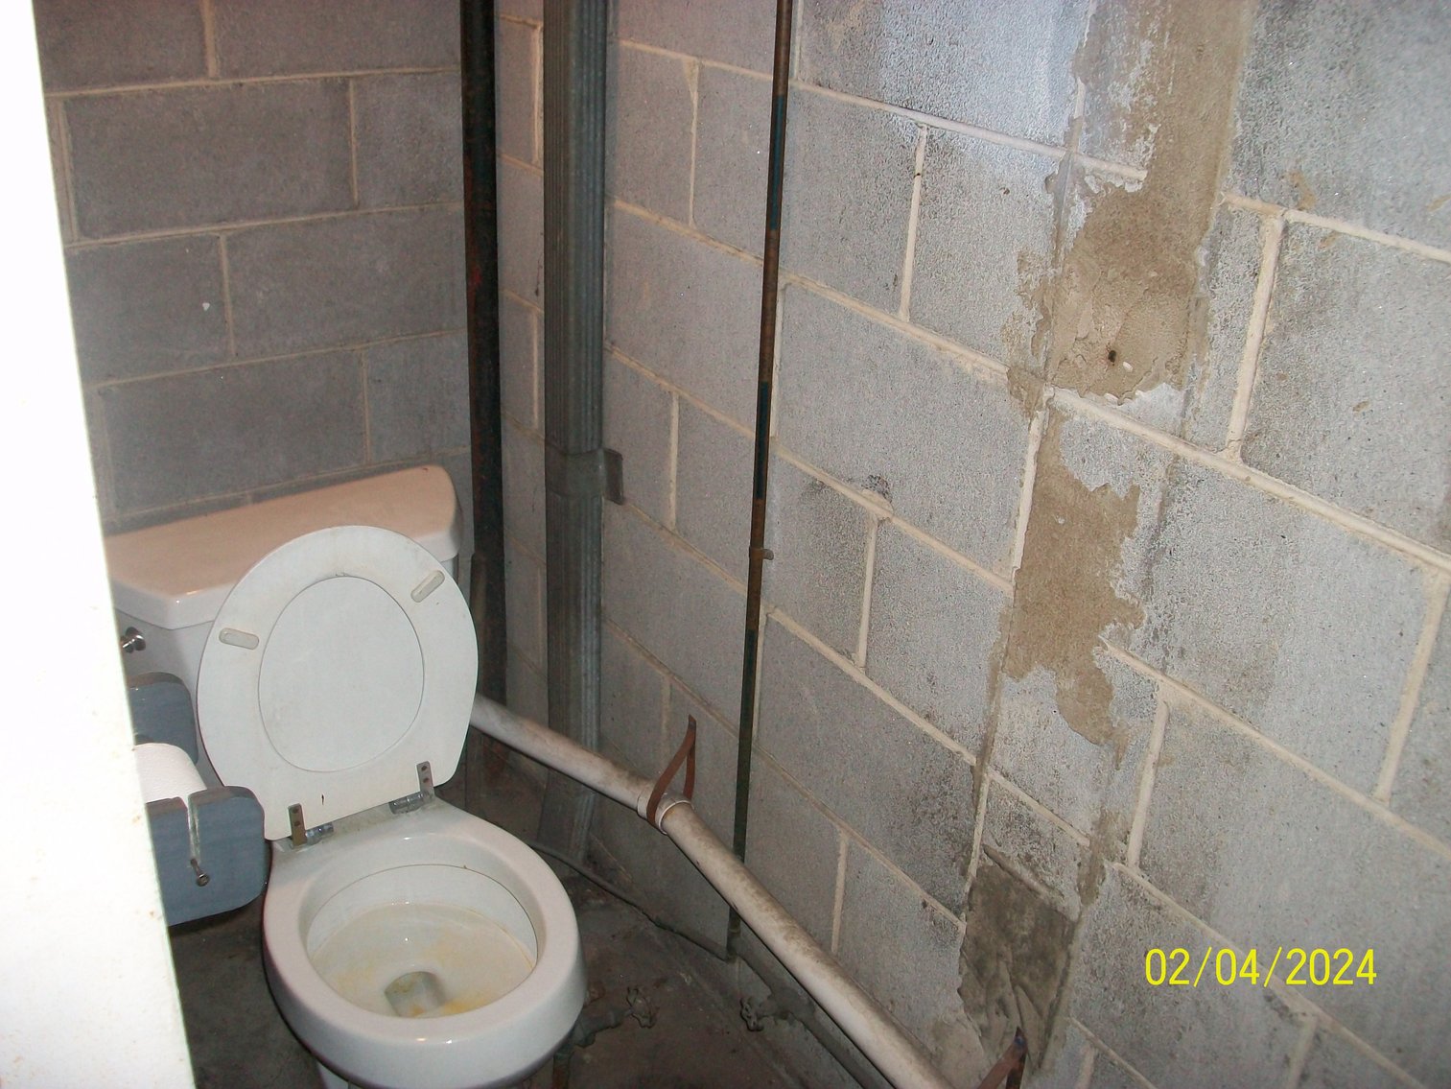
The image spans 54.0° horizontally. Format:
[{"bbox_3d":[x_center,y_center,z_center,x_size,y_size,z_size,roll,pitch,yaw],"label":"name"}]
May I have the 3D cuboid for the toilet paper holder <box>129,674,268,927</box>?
[{"bbox_3d":[-0.414,0.182,1.018,0.117,0.092,0.183,-13,30,-31],"label":"toilet paper holder"}]

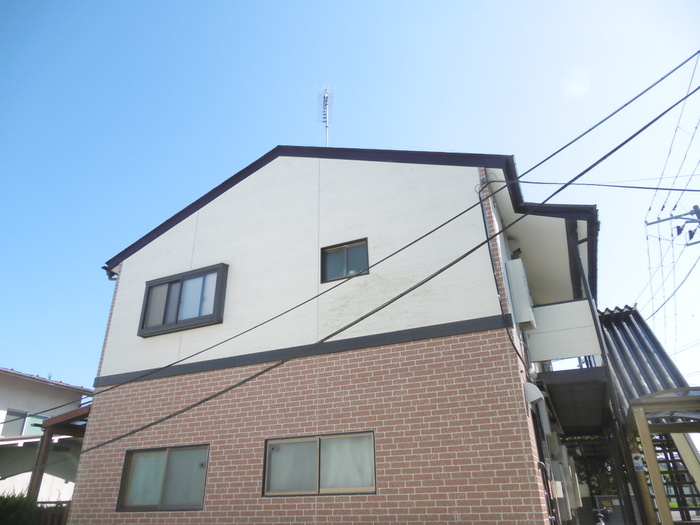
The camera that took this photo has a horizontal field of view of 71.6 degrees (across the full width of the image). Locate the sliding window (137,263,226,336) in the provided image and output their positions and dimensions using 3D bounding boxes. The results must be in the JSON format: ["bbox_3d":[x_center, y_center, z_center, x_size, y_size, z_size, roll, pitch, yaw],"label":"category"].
[{"bbox_3d":[-3.066,0.708,8.905,1.835,1.111,0.160,-12,-28,22],"label":"sliding window"}]

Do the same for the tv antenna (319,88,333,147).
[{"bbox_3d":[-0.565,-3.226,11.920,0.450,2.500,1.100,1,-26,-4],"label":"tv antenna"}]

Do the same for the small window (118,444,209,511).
[{"bbox_3d":[-2.935,3.418,7.670,1.741,0.918,0.100,-12,-28,22],"label":"small window"}]

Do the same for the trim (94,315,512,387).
[{"bbox_3d":[-1.332,1.504,7.713,7.595,0.181,0.050,-12,-28,22],"label":"trim"}]

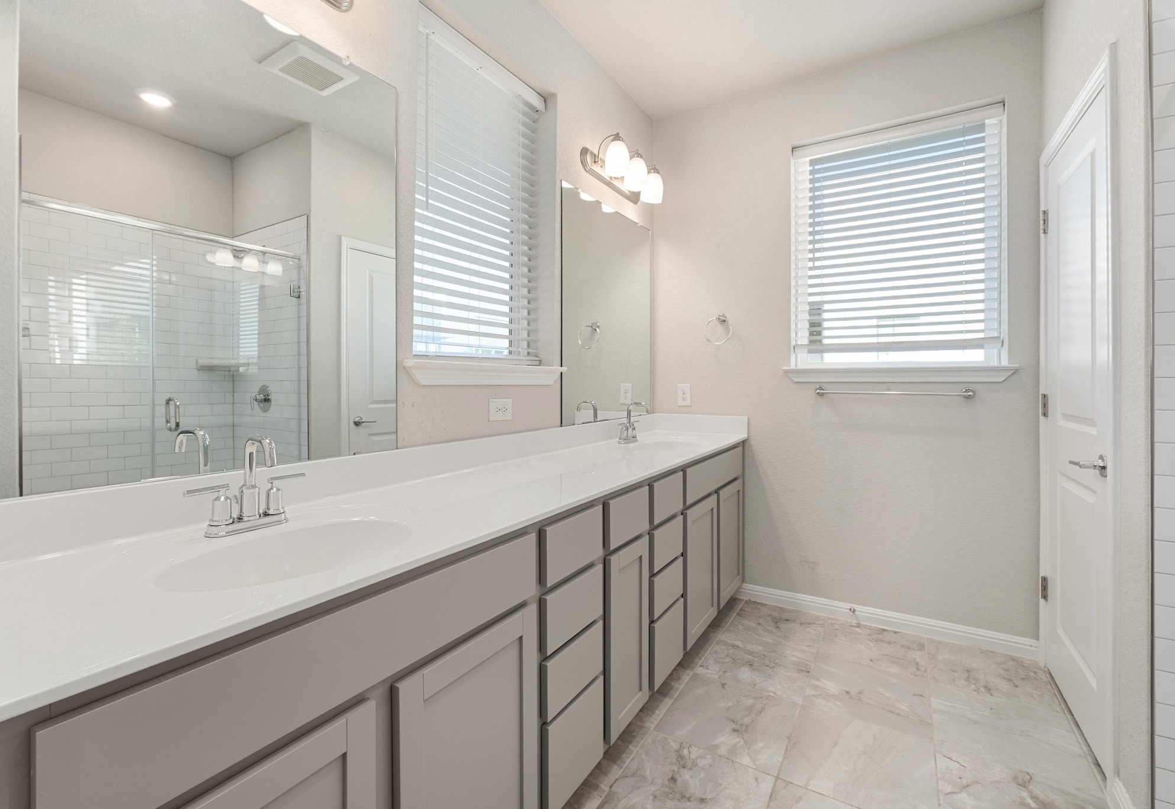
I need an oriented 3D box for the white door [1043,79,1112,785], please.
[{"bbox_3d":[1.723,0.067,1.765,0.045,2.045,0.730,1,3,31],"label":"white door"}]

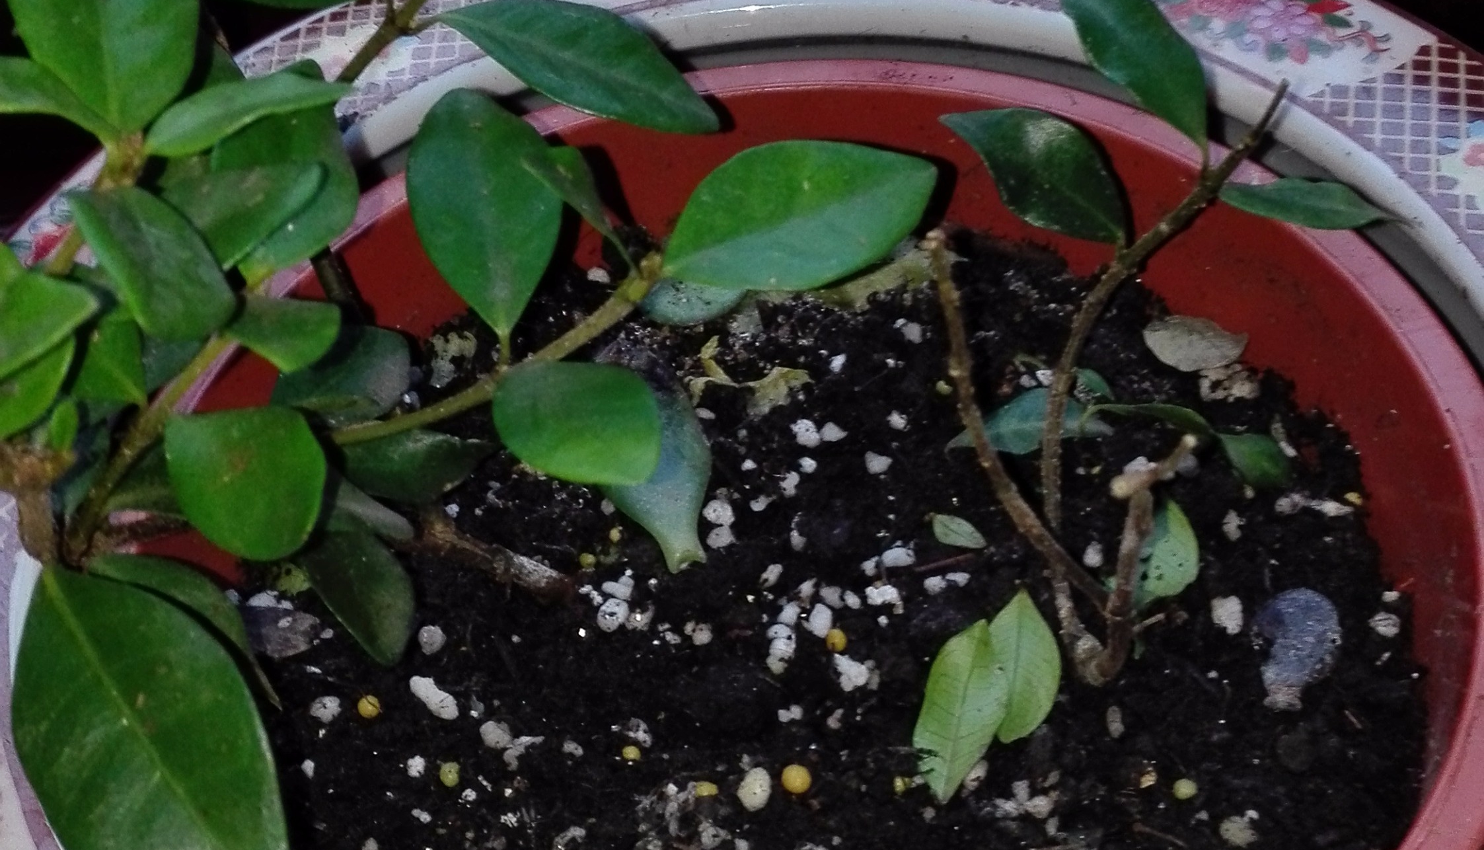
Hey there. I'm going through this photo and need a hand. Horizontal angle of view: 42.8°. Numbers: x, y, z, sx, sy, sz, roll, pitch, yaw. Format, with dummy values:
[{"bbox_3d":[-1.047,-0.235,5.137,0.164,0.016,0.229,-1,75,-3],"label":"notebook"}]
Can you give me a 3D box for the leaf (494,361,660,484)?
[{"bbox_3d":[-0.026,0.000,0.303,0.031,0.010,0.021,21,49,17],"label":"leaf"}]

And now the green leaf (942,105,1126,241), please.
[{"bbox_3d":[0.045,-0.039,0.292,0.034,0.007,0.017,34,93,8],"label":"green leaf"}]

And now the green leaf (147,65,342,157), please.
[{"bbox_3d":[-0.072,-0.045,0.277,0.030,0.008,0.015,-24,50,-27],"label":"green leaf"}]

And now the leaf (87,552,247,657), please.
[{"bbox_3d":[-0.075,0.027,0.252,0.031,0.007,0.017,33,66,9],"label":"leaf"}]

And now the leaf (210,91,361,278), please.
[{"bbox_3d":[-0.080,-0.044,0.335,0.024,0.009,0.038,11,68,-7],"label":"leaf"}]

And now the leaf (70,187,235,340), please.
[{"bbox_3d":[-0.076,-0.021,0.245,0.016,0.008,0.023,-37,86,-15],"label":"leaf"}]

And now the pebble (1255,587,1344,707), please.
[{"bbox_3d":[0.085,0.033,0.286,0.013,0.009,0.018,-1,48,6],"label":"pebble"}]

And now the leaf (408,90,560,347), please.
[{"bbox_3d":[-0.043,-0.035,0.312,0.025,0.009,0.043,-9,71,-6],"label":"leaf"}]

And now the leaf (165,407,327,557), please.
[{"bbox_3d":[-0.064,0.008,0.243,0.019,0.007,0.021,-35,83,-16],"label":"leaf"}]

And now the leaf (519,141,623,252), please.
[{"bbox_3d":[-0.024,-0.033,0.272,0.011,0.007,0.023,-38,90,-27],"label":"leaf"}]

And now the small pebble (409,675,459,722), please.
[{"bbox_3d":[-0.052,0.046,0.320,0.012,0.004,0.004,32,60,29],"label":"small pebble"}]

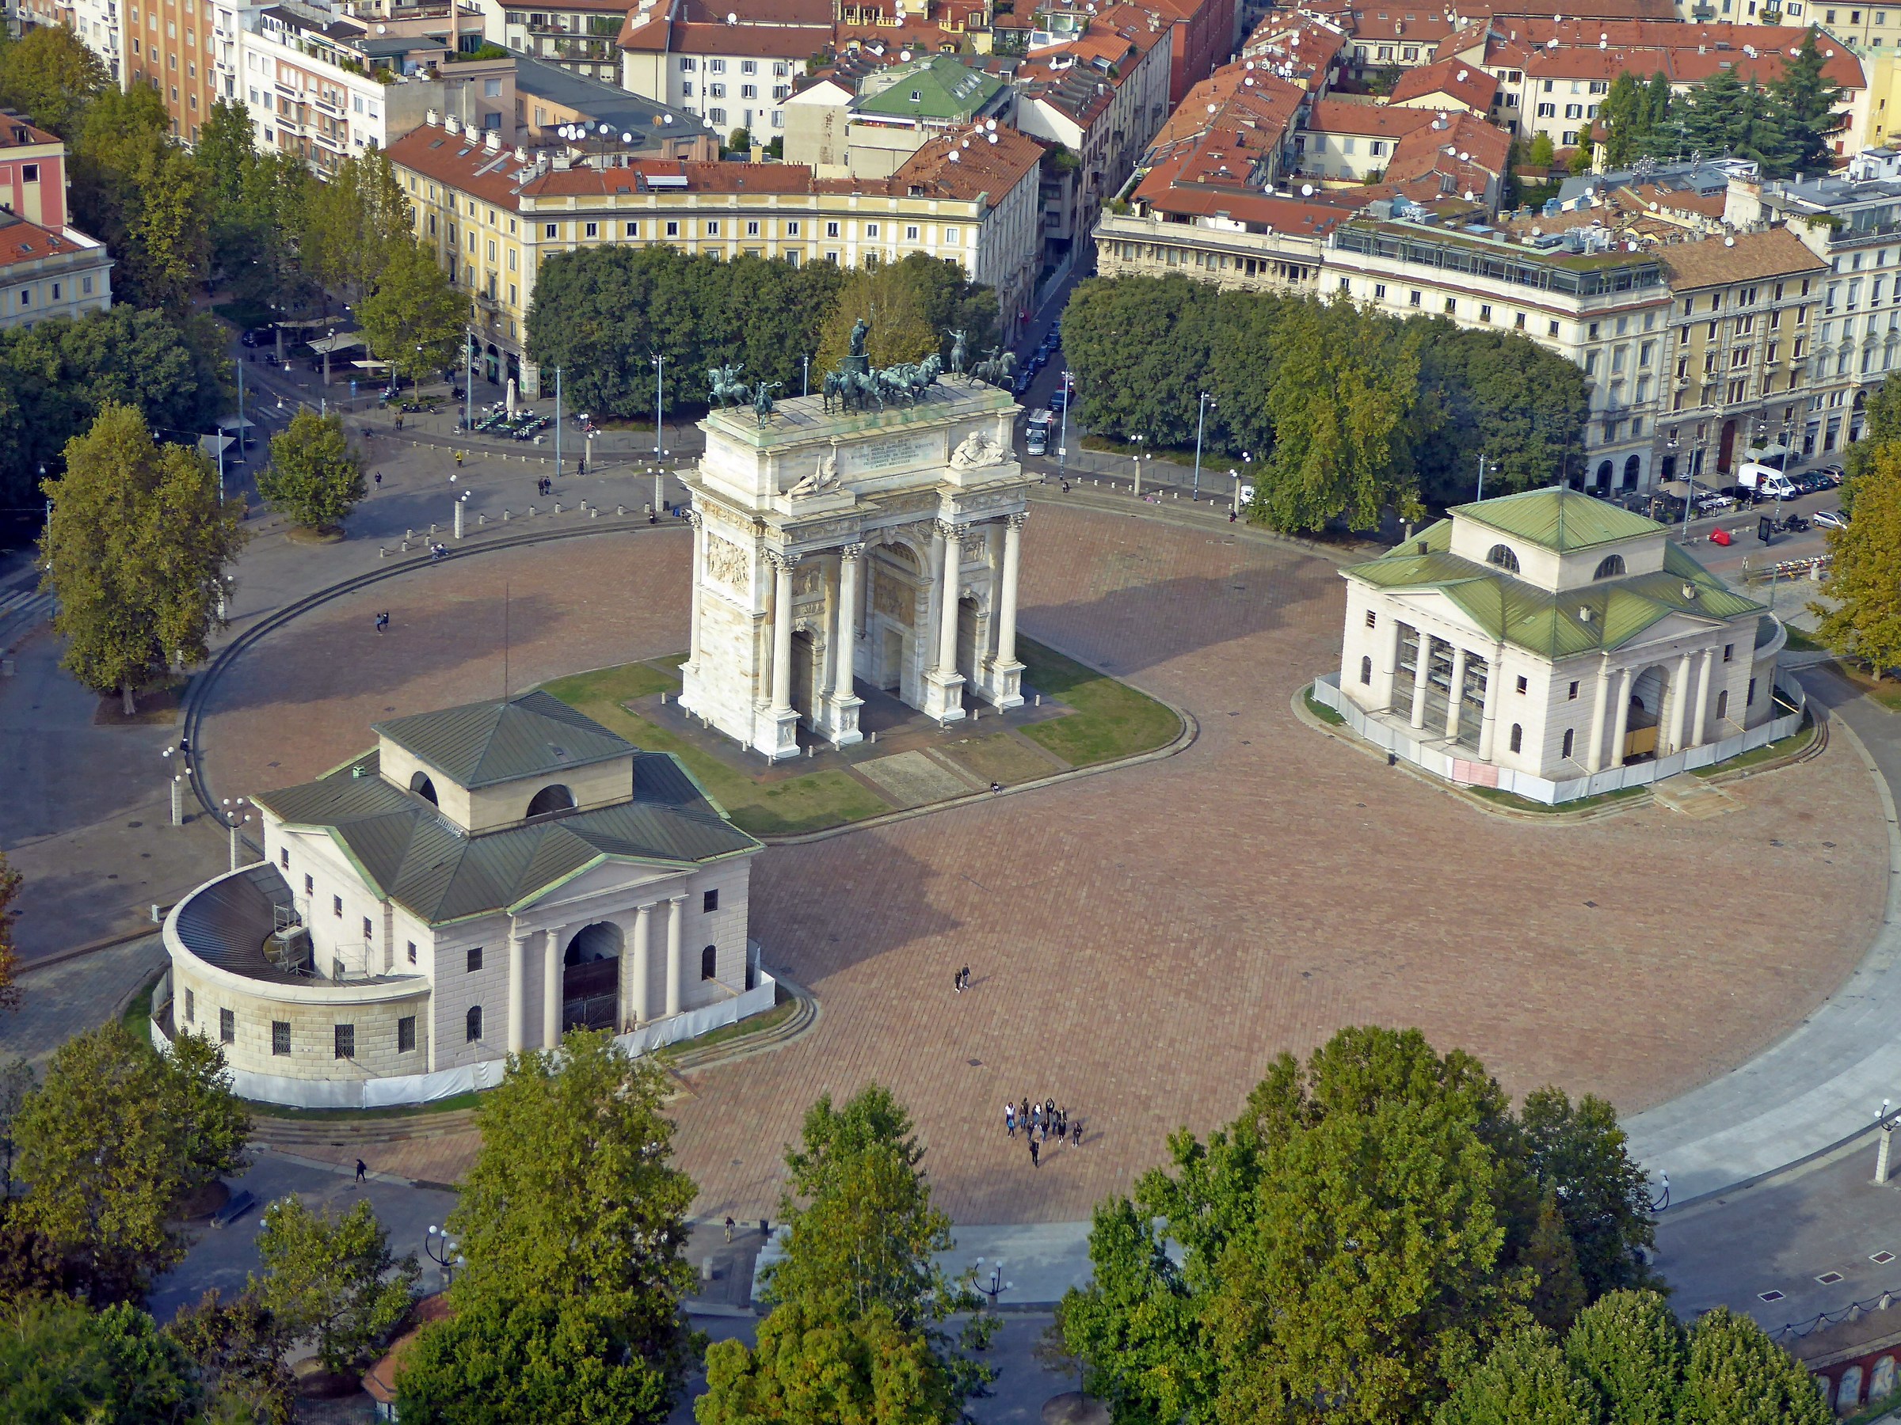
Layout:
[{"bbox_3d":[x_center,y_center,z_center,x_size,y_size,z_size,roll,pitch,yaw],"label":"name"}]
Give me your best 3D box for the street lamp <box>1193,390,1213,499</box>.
[{"bbox_3d":[23.557,-25.067,334.539,1.000,10.500,1.800,11,22,18],"label":"street lamp"}]

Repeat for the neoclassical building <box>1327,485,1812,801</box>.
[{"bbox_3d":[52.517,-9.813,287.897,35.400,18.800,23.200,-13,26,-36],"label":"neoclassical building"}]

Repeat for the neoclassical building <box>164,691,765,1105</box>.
[{"bbox_3d":[-33.146,9.129,226.201,35.500,18.600,23.400,-13,26,-36],"label":"neoclassical building"}]

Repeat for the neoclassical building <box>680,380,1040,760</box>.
[{"bbox_3d":[-7.015,-14.544,275.864,25.200,29.800,14.200,-13,26,-36],"label":"neoclassical building"}]

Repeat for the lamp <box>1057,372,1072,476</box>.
[{"bbox_3d":[11.070,-27.327,338.503,1.000,10.500,1.600,11,22,18],"label":"lamp"}]

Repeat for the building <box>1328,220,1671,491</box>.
[{"bbox_3d":[51.812,-34.396,344.753,31.000,23.600,14.500,17,25,32],"label":"building"}]

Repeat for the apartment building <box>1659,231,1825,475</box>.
[{"bbox_3d":[73.963,-36.237,355.227,24.000,21.900,14.000,-13,26,-36],"label":"apartment building"}]

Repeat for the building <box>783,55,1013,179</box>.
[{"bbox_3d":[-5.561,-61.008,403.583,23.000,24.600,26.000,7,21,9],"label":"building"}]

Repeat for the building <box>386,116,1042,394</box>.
[{"bbox_3d":[-21.732,-47.015,367.697,69.000,22.600,35.000,0,21,-9],"label":"building"}]

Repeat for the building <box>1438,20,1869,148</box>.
[{"bbox_3d":[96.634,-83.975,489.865,55.000,16.500,30.000,0,21,-9],"label":"building"}]

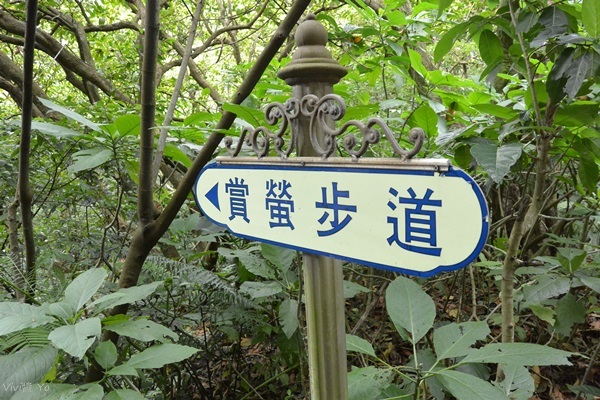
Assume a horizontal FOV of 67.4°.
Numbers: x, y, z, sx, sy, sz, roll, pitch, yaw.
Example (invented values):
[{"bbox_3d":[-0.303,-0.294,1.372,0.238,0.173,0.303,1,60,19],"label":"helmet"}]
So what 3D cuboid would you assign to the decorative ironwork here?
[{"bbox_3d":[0.007,-0.161,1.011,0.022,0.139,0.607,-13,14,-44],"label":"decorative ironwork"}]

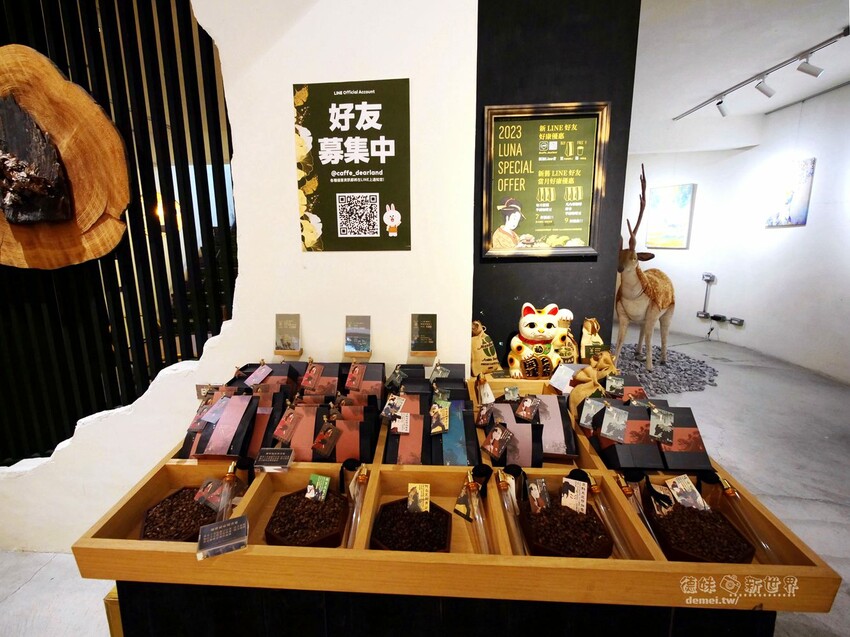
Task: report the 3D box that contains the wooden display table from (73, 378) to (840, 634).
[{"bbox_3d":[0.039,0.715,1.064,1.449,0.886,0.758,0,8,3],"label":"wooden display table"}]

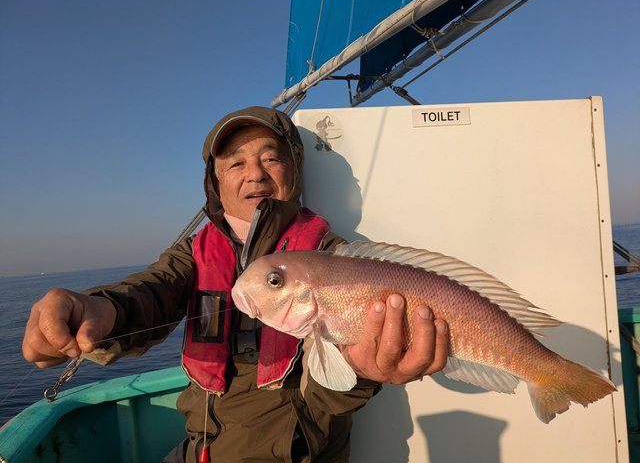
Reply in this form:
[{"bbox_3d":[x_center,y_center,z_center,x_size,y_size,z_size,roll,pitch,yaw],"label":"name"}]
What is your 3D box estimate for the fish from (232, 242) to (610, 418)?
[{"bbox_3d":[0.118,0.115,0.510,0.436,0.180,0.065,17,0,0],"label":"fish"}]

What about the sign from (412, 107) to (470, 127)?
[{"bbox_3d":[0.308,-0.288,1.170,0.146,0.045,0.006,-2,-3,-5],"label":"sign"}]

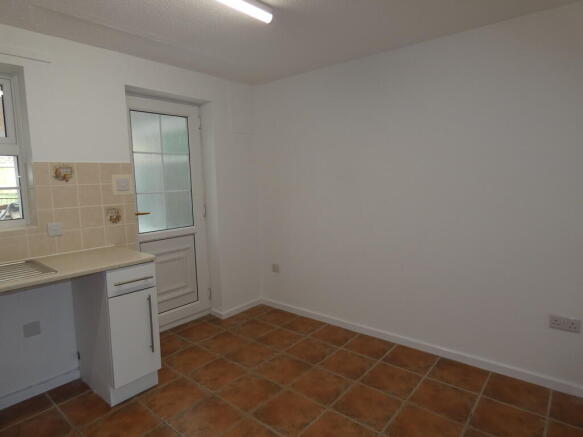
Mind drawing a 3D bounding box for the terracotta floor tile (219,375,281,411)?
[{"bbox_3d":[-0.277,1.137,2.209,0.318,0.012,0.318,3,8,40],"label":"terracotta floor tile"}]

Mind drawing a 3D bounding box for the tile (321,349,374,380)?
[{"bbox_3d":[0.412,1.072,2.483,0.326,0.010,0.326,3,8,40],"label":"tile"}]

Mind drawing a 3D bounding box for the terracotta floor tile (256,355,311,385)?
[{"bbox_3d":[-0.057,1.101,2.467,0.318,0.012,0.318,3,8,40],"label":"terracotta floor tile"}]

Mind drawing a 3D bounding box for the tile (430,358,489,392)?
[{"bbox_3d":[1.142,1.066,2.304,0.326,0.010,0.326,3,8,40],"label":"tile"}]

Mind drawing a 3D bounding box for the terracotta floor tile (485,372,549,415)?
[{"bbox_3d":[1.406,1.095,2.109,0.327,0.010,0.327,3,7,40],"label":"terracotta floor tile"}]

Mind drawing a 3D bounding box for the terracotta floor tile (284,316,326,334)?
[{"bbox_3d":[0.117,1.012,3.172,0.326,0.010,0.326,3,8,40],"label":"terracotta floor tile"}]

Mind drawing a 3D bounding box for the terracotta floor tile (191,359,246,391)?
[{"bbox_3d":[-0.529,1.120,2.419,0.327,0.010,0.327,3,7,40],"label":"terracotta floor tile"}]

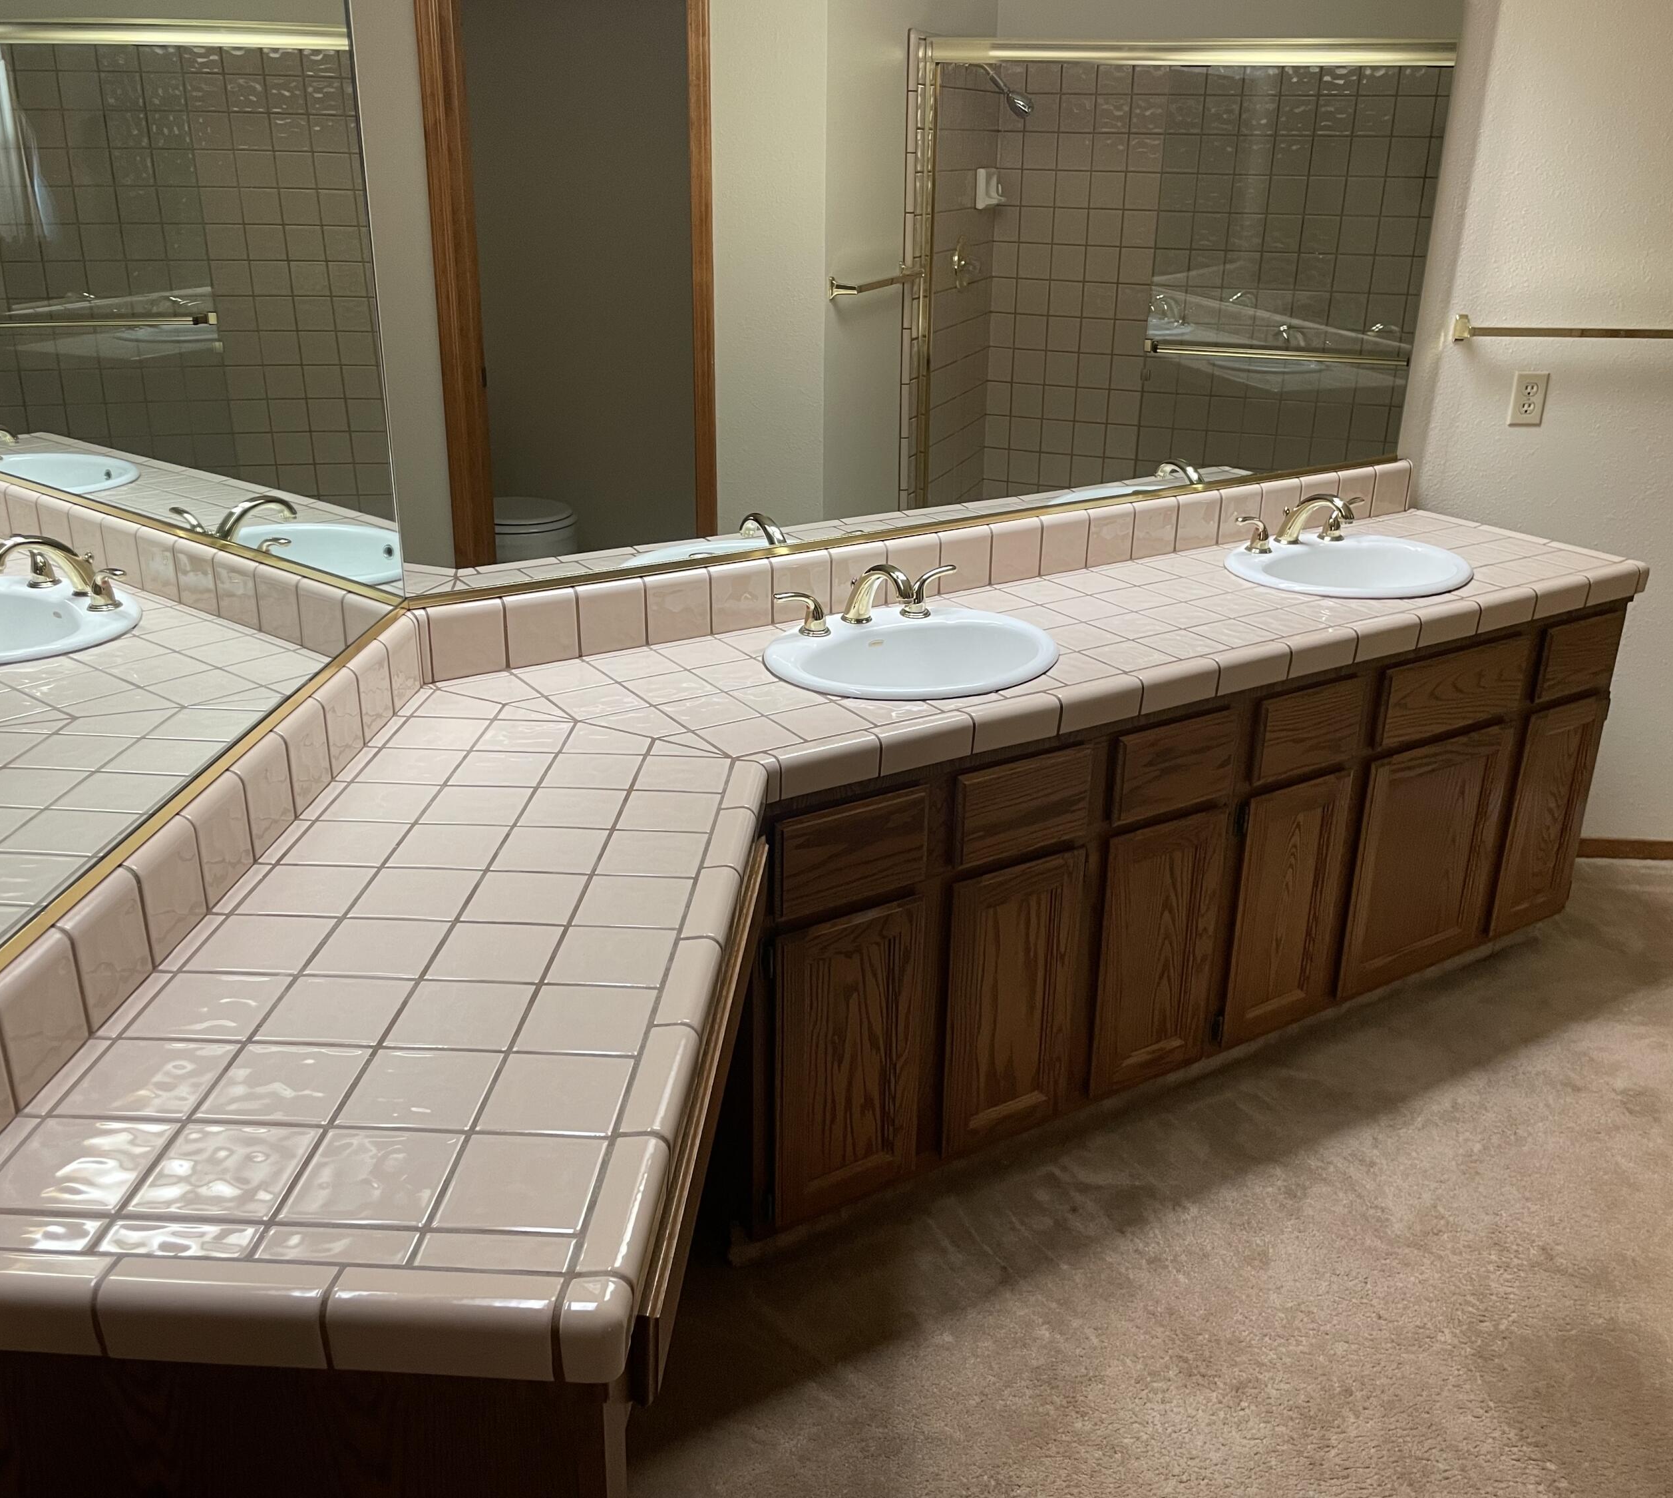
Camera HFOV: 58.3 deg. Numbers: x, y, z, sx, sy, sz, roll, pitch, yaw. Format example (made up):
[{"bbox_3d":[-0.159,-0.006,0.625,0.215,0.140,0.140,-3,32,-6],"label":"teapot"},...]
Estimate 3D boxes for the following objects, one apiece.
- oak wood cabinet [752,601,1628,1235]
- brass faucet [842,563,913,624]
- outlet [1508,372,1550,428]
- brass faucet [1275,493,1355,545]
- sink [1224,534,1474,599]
[{"bbox_3d":[0.567,0.138,2.762,1.955,0.753,0.544,-13,25,-30],"label":"oak wood cabinet"},{"bbox_3d":[0.067,-0.241,2.401,0.052,0.113,0.176,-13,25,-30],"label":"brass faucet"},{"bbox_3d":[1.476,-0.741,3.189,0.071,0.115,0.013,2,22,3],"label":"outlet"},{"bbox_3d":[0.930,-0.438,2.905,0.052,0.115,0.183,-13,25,-30],"label":"brass faucet"},{"bbox_3d":[0.968,-0.284,2.865,0.513,0.153,0.432,-13,25,-30],"label":"sink"}]

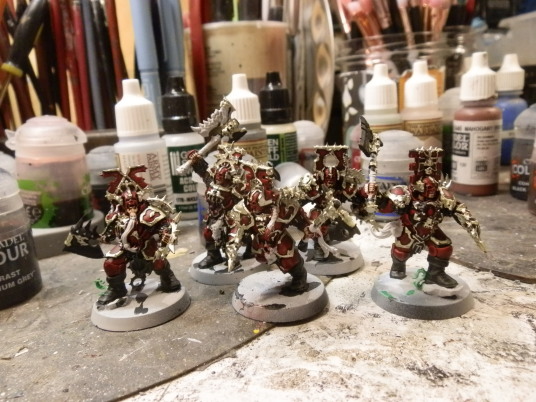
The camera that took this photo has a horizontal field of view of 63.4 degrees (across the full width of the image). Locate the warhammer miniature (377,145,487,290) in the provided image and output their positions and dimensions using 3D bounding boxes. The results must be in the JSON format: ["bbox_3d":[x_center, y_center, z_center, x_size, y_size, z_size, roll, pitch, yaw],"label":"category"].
[{"bbox_3d":[0.046,0.003,0.133,0.038,0.058,0.034,-4,16,3],"label":"warhammer miniature"}]

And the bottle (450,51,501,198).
[{"bbox_3d":[0.119,-0.044,0.248,0.025,0.077,0.025,-9,15,-18],"label":"bottle"}]

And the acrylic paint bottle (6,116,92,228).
[{"bbox_3d":[-0.111,-0.016,0.220,0.037,0.053,0.033,-11,15,-31],"label":"acrylic paint bottle"}]

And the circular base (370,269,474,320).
[{"bbox_3d":[0.050,0.029,0.142,0.032,0.004,0.032,-1,15,19],"label":"circular base"}]

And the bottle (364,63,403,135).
[{"bbox_3d":[0.074,-0.050,0.284,0.025,0.077,0.025,-1,15,15],"label":"bottle"}]

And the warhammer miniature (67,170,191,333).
[{"bbox_3d":[-0.045,0.013,0.140,0.036,0.048,0.035,-5,16,0],"label":"warhammer miniature"}]

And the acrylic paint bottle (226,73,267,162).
[{"bbox_3d":[-0.013,-0.035,0.252,0.024,0.074,0.024,-6,16,-5],"label":"acrylic paint bottle"}]

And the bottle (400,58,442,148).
[{"bbox_3d":[0.086,-0.043,0.252,0.024,0.074,0.024,-2,16,10],"label":"bottle"}]

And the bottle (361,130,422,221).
[{"bbox_3d":[0.062,-0.014,0.216,0.029,0.041,0.029,0,17,14],"label":"bottle"}]

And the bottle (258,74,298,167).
[{"bbox_3d":[0.006,-0.037,0.255,0.024,0.073,0.024,4,18,29],"label":"bottle"}]

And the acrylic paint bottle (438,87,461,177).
[{"bbox_3d":[0.126,-0.045,0.279,0.033,0.056,0.034,2,16,24],"label":"acrylic paint bottle"}]

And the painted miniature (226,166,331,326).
[{"bbox_3d":[0.002,0.010,0.139,0.034,0.046,0.036,6,19,32],"label":"painted miniature"}]

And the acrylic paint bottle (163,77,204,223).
[{"bbox_3d":[-0.048,-0.030,0.247,0.025,0.077,0.025,-7,14,-10],"label":"acrylic paint bottle"}]

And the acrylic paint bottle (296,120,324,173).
[{"bbox_3d":[0.027,-0.037,0.316,0.033,0.043,0.034,-3,14,5],"label":"acrylic paint bottle"}]

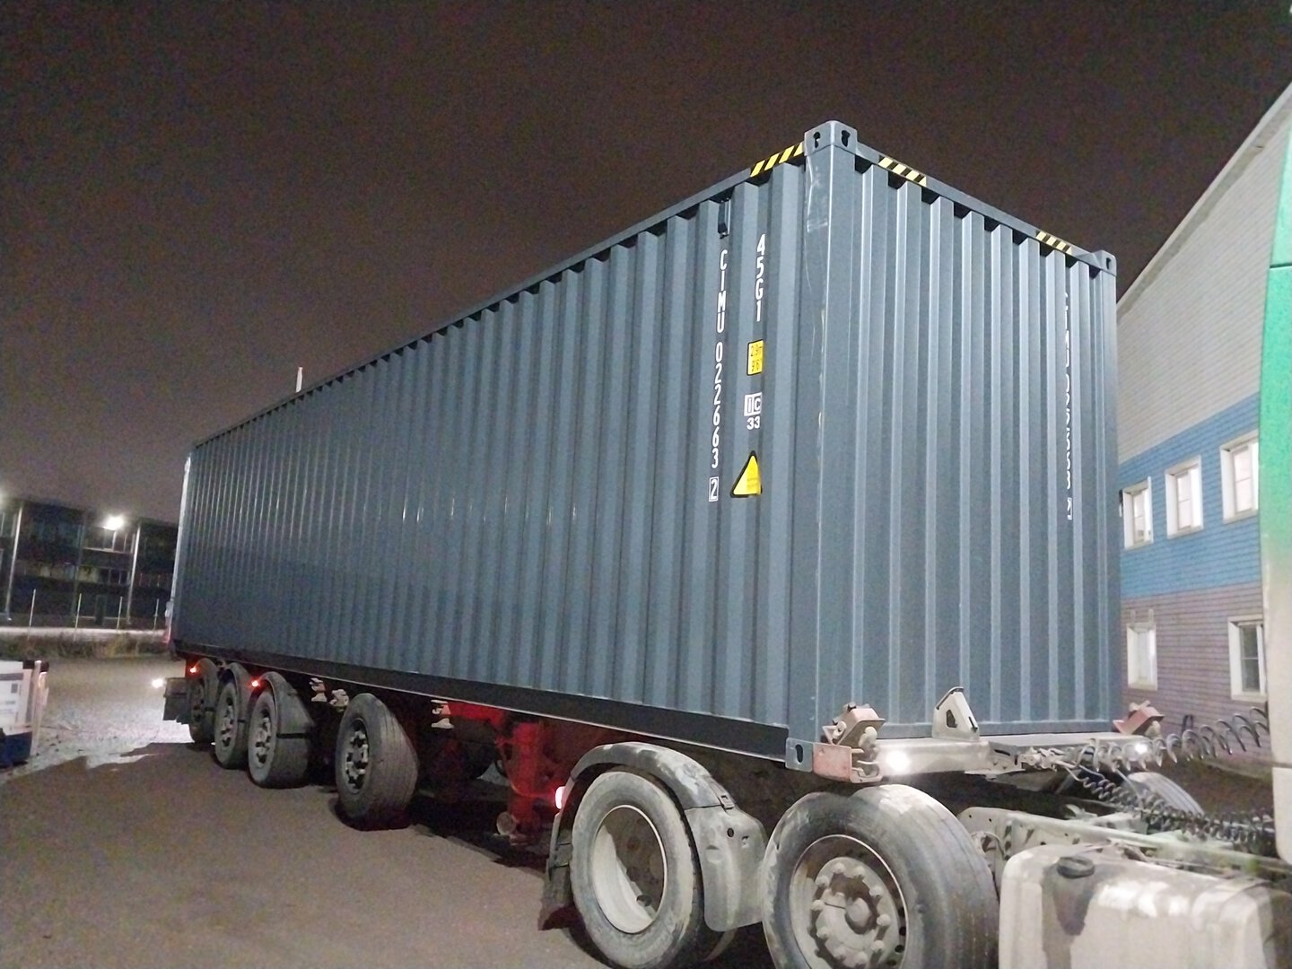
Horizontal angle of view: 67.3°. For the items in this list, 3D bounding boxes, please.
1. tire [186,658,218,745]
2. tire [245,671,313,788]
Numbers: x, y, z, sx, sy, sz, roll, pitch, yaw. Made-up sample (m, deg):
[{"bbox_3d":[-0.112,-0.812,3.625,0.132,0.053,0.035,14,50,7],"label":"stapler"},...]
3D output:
[{"bbox_3d":[-5.447,2.860,12.223,0.380,1.010,1.010,9,-11,-36],"label":"tire"},{"bbox_3d":[-3.807,2.618,10.092,0.380,1.010,1.010,9,-11,-36],"label":"tire"}]

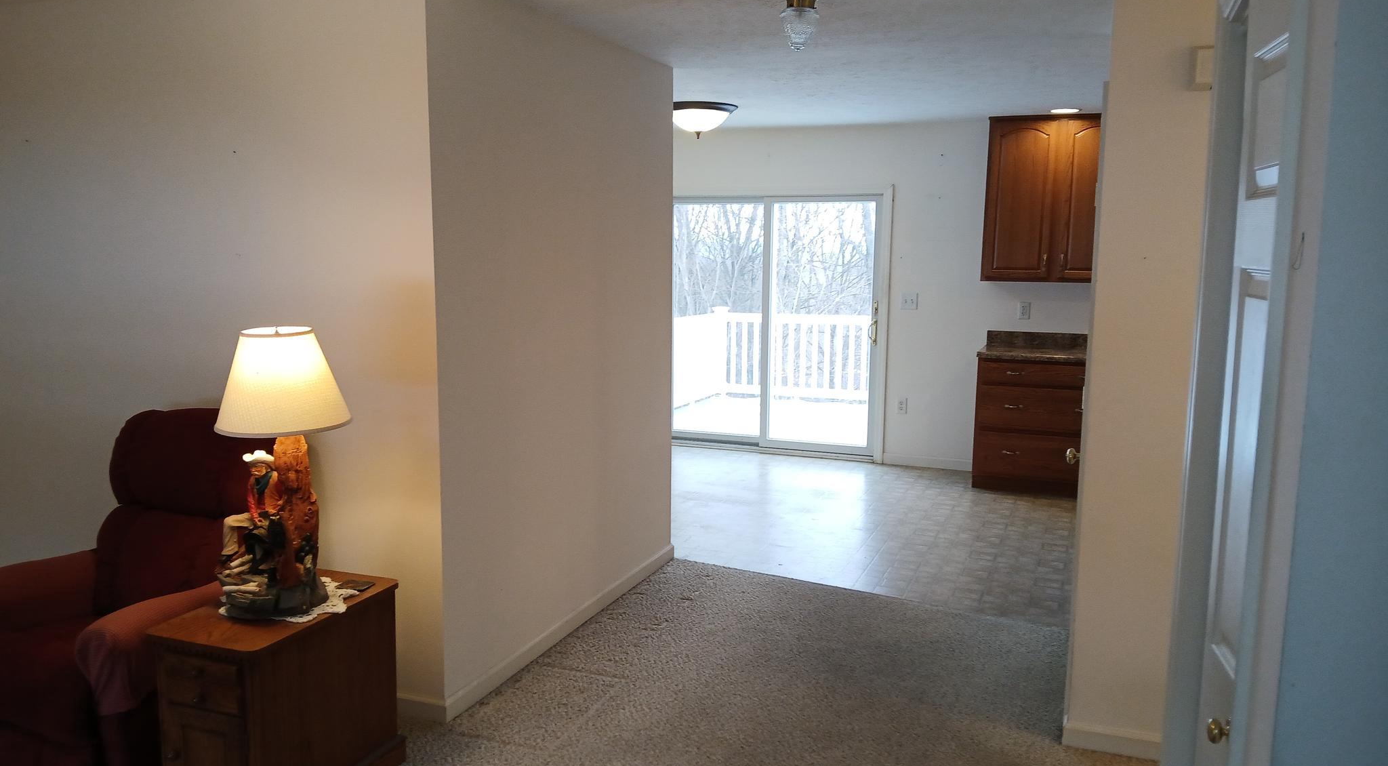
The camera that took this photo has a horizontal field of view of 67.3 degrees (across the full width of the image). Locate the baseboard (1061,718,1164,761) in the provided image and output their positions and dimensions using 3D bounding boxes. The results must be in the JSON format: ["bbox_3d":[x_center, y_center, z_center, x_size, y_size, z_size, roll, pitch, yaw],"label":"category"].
[{"bbox_3d":[1.375,1.174,3.380,0.350,0.071,0.021,4,9,21],"label":"baseboard"}]

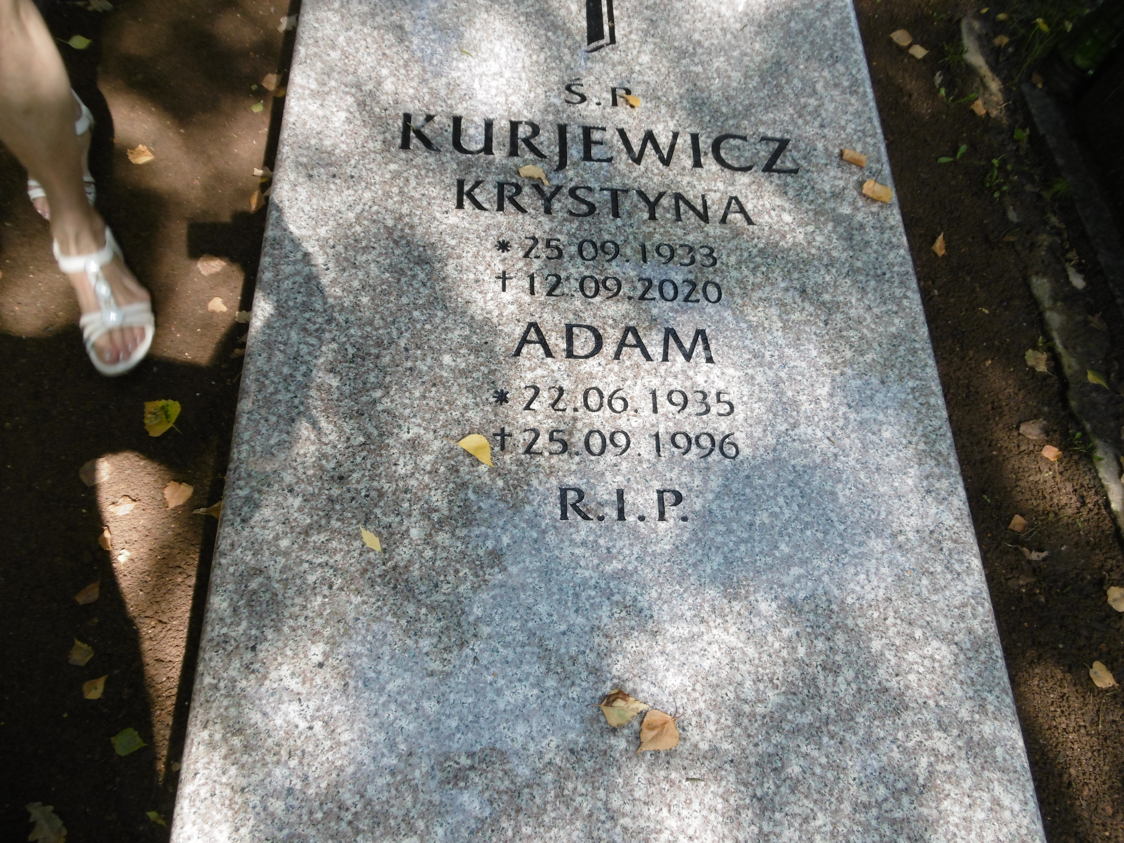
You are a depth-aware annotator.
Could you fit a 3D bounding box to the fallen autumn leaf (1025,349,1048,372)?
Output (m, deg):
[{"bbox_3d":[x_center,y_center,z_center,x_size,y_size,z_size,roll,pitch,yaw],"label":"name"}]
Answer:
[{"bbox_3d":[0.858,-0.110,1.409,0.042,0.009,0.044,14,66,-1],"label":"fallen autumn leaf"}]

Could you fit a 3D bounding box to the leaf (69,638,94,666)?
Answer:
[{"bbox_3d":[-0.604,0.288,0.975,0.028,0.010,0.036,-29,71,-19],"label":"leaf"}]

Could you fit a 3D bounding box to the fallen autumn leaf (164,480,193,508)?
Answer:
[{"bbox_3d":[-0.564,0.104,1.150,0.039,0.009,0.042,-19,71,-14],"label":"fallen autumn leaf"}]

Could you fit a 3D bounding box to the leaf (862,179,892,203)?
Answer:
[{"bbox_3d":[0.442,-0.323,1.091,0.042,0.016,0.031,23,66,3],"label":"leaf"}]

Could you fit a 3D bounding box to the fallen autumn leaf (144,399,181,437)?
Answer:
[{"bbox_3d":[-0.575,-0.005,1.118,0.051,0.010,0.056,-3,65,-8],"label":"fallen autumn leaf"}]

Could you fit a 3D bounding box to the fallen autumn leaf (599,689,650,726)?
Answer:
[{"bbox_3d":[0.064,0.289,0.787,0.051,0.014,0.038,4,67,-5],"label":"fallen autumn leaf"}]

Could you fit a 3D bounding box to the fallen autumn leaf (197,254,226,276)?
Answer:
[{"bbox_3d":[-0.558,-0.247,1.236,0.039,0.010,0.035,32,65,8],"label":"fallen autumn leaf"}]

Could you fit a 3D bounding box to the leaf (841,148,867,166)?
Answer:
[{"bbox_3d":[0.416,-0.377,1.110,0.038,0.016,0.022,23,66,3],"label":"leaf"}]

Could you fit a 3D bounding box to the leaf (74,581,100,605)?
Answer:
[{"bbox_3d":[-0.606,0.224,1.006,0.025,0.010,0.032,39,66,12],"label":"leaf"}]

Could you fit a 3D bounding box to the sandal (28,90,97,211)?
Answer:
[{"bbox_3d":[-0.795,-0.410,1.240,0.098,0.090,0.255,-7,66,-10],"label":"sandal"}]

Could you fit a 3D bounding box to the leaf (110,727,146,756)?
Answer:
[{"bbox_3d":[-0.566,0.417,1.018,0.037,0.008,0.034,-27,73,-17],"label":"leaf"}]

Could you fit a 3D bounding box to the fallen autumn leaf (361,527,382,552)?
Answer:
[{"bbox_3d":[-0.211,0.130,0.856,0.036,0.008,0.015,30,67,6],"label":"fallen autumn leaf"}]

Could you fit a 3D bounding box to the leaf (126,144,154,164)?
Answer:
[{"bbox_3d":[-0.741,-0.468,1.367,0.035,0.012,0.041,-34,75,-19],"label":"leaf"}]

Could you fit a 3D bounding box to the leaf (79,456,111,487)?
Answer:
[{"bbox_3d":[-0.687,0.074,1.148,0.040,0.009,0.040,-40,77,-20],"label":"leaf"}]

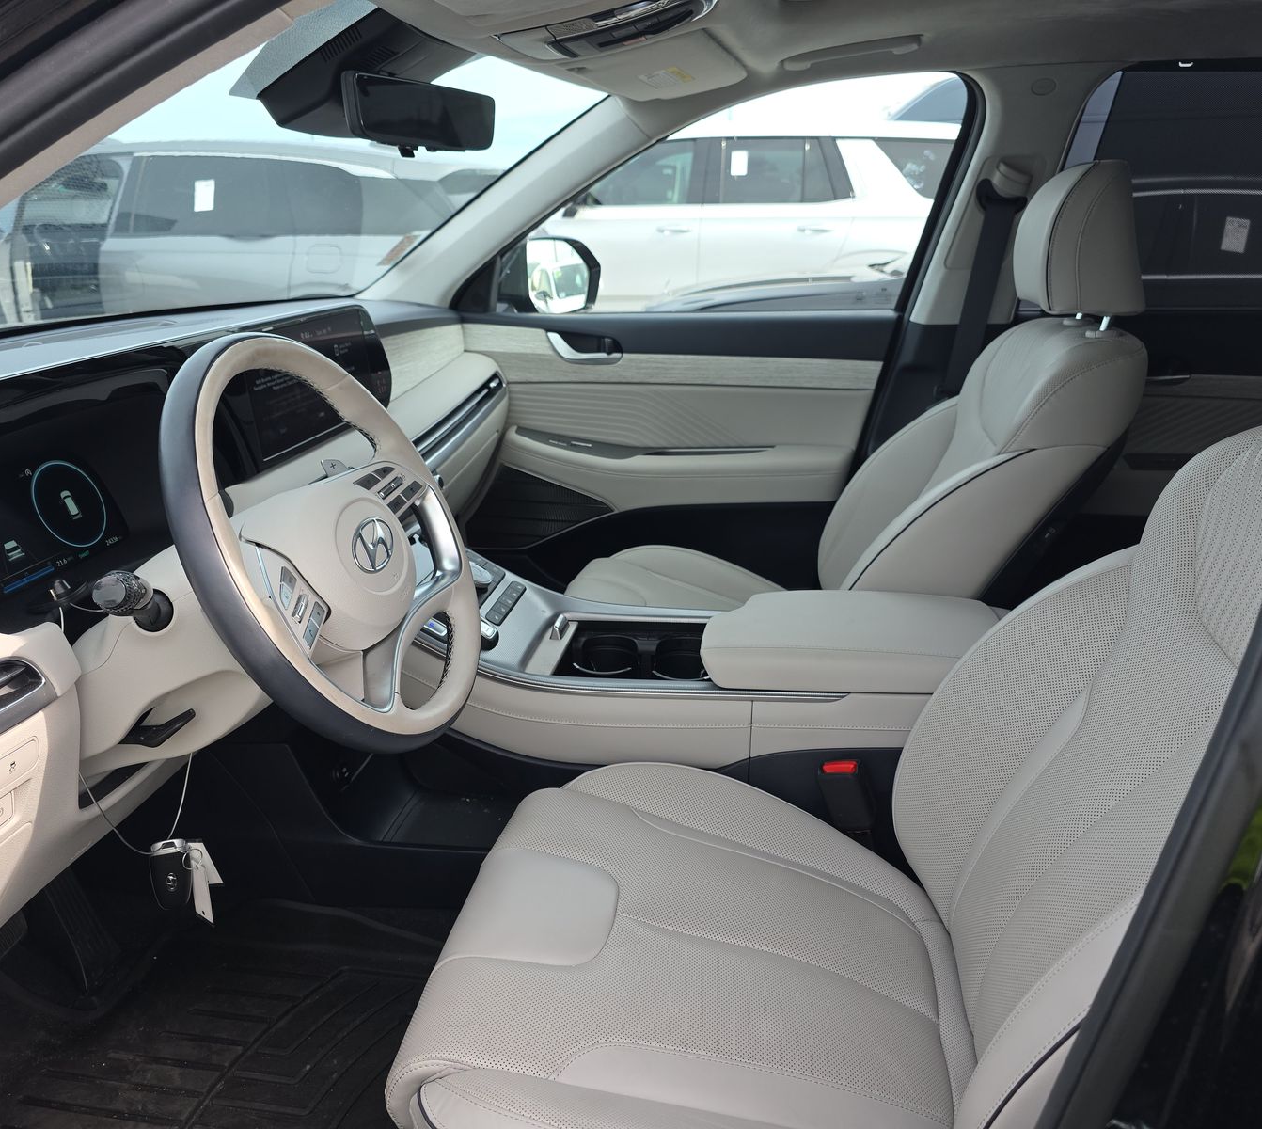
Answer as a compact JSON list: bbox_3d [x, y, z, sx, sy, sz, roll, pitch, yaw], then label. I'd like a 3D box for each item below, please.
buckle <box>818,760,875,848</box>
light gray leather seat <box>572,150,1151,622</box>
[{"bbox_3d":[0.242,0.264,1.108,0.046,0.100,0.030,-15,17,15],"label":"buckle"},{"bbox_3d":[0.304,-0.120,1.566,0.860,0.950,0.540,3,21,9],"label":"light gray leather seat"}]

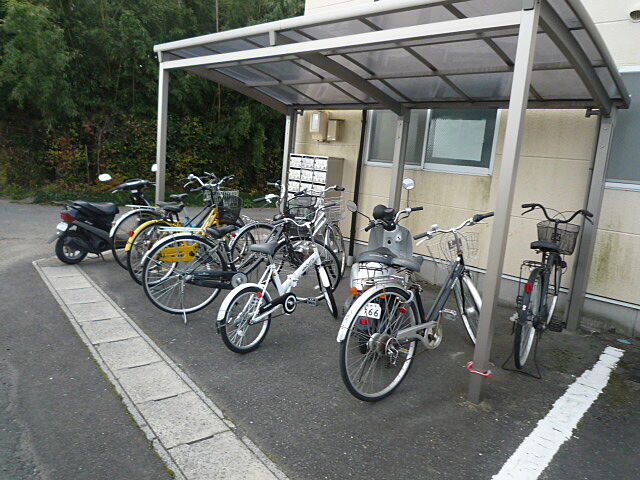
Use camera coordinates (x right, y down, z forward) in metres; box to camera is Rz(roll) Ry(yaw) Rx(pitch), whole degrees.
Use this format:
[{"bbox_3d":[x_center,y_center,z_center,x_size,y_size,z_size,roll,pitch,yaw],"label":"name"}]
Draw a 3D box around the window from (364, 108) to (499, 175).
[{"bbox_3d":[1.204,-1.302,5.208,1.655,1.012,0.090,14,14,41],"label":"window"}]

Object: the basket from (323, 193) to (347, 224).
[{"bbox_3d":[0.137,-0.353,5.271,0.350,0.260,0.270,10,12,28],"label":"basket"}]

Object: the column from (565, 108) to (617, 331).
[{"bbox_3d":[2.399,-0.149,4.065,0.095,1.930,0.090,12,13,42],"label":"column"}]

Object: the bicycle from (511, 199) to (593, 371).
[{"bbox_3d":[1.753,0.335,3.599,0.570,1.060,1.780,11,13,33],"label":"bicycle"}]

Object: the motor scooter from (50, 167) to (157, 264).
[{"bbox_3d":[-2.625,-0.327,5.855,0.620,1.100,1.620,11,12,33],"label":"motor scooter"}]

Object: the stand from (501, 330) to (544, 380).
[{"bbox_3d":[1.420,0.771,3.213,0.275,0.300,0.120,11,13,33],"label":"stand"}]

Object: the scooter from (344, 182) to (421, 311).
[{"bbox_3d":[0.508,0.201,3.962,0.640,1.200,1.660,7,11,15],"label":"scooter"}]

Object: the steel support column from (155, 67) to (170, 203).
[{"bbox_3d":[-1.758,-0.795,5.122,0.080,2.199,0.080,14,13,41],"label":"steel support column"}]

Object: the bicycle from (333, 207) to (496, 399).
[{"bbox_3d":[0.704,0.402,3.180,1.700,1.090,0.540,-5,14,-41],"label":"bicycle"}]

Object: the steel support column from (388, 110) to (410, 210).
[{"bbox_3d":[0.932,-0.528,5.642,0.080,2.100,0.090,13,13,41],"label":"steel support column"}]

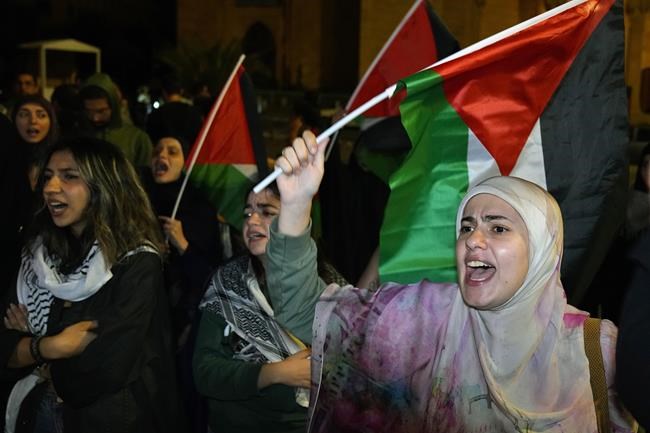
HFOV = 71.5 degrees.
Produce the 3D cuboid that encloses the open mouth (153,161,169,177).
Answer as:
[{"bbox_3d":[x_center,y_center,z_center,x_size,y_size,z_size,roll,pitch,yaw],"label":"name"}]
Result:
[{"bbox_3d":[-0.656,-0.192,1.800,0.058,0.060,0.030,3,-3,22],"label":"open mouth"}]

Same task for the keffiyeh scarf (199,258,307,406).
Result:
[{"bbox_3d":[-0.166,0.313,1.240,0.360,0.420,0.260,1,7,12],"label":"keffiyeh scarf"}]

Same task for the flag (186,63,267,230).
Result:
[{"bbox_3d":[-0.356,-0.257,1.680,0.330,0.640,0.200,1,7,6],"label":"flag"}]

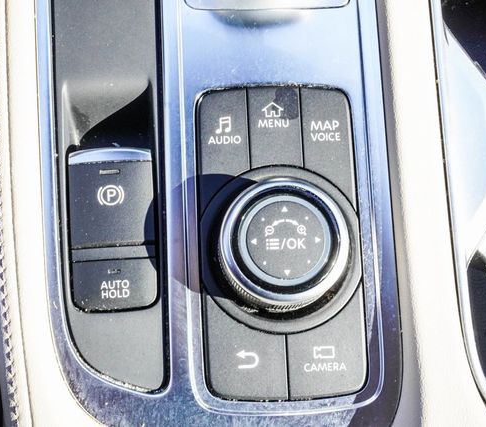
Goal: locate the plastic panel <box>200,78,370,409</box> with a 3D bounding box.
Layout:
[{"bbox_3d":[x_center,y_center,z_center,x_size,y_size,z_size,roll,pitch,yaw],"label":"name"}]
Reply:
[{"bbox_3d":[0.016,0.008,0.352,0.064,0.024,0.125,-2,79,-5],"label":"plastic panel"}]

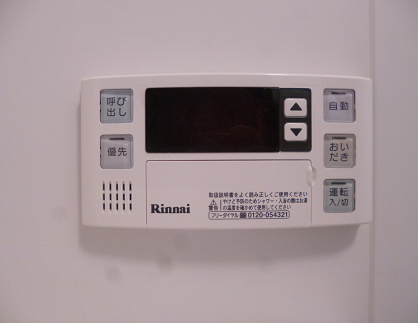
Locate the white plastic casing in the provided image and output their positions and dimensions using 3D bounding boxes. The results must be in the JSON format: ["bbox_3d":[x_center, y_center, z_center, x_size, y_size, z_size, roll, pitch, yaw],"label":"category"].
[{"bbox_3d":[0.011,-0.006,0.195,0.181,0.095,0.021,0,0,-1],"label":"white plastic casing"}]

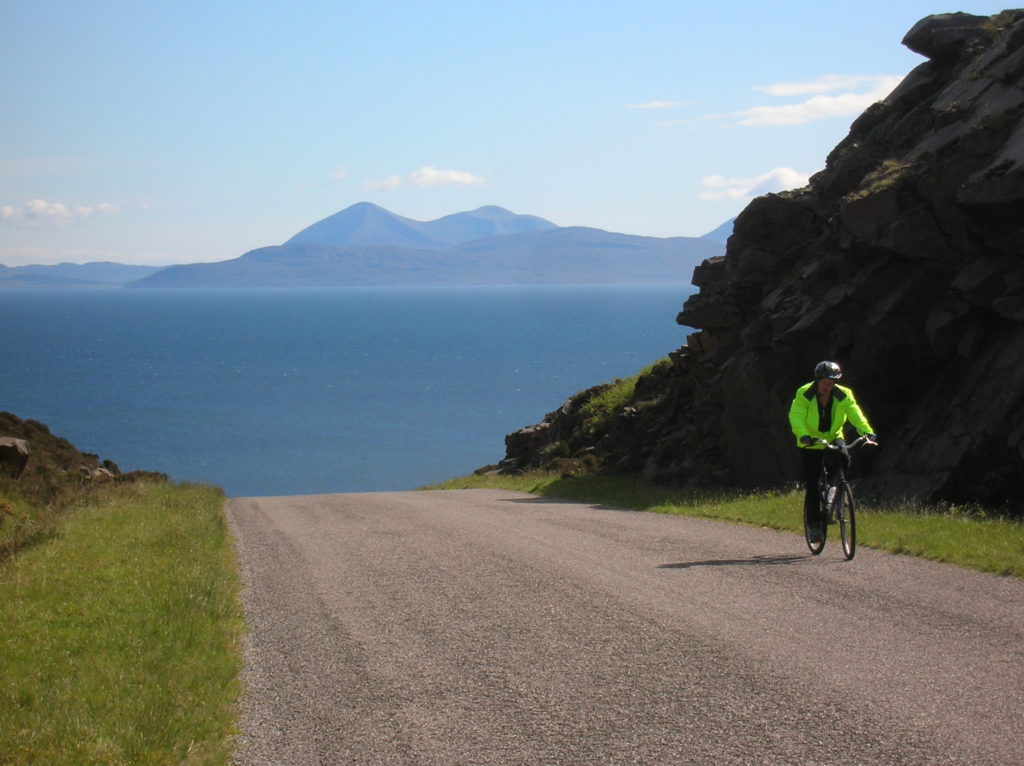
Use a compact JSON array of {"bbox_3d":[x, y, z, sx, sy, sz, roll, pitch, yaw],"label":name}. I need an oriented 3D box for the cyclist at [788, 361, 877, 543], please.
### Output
[{"bbox_3d":[2.745,0.602,26.100,0.700,1.580,0.880,-1,2,-10],"label":"cyclist"}]

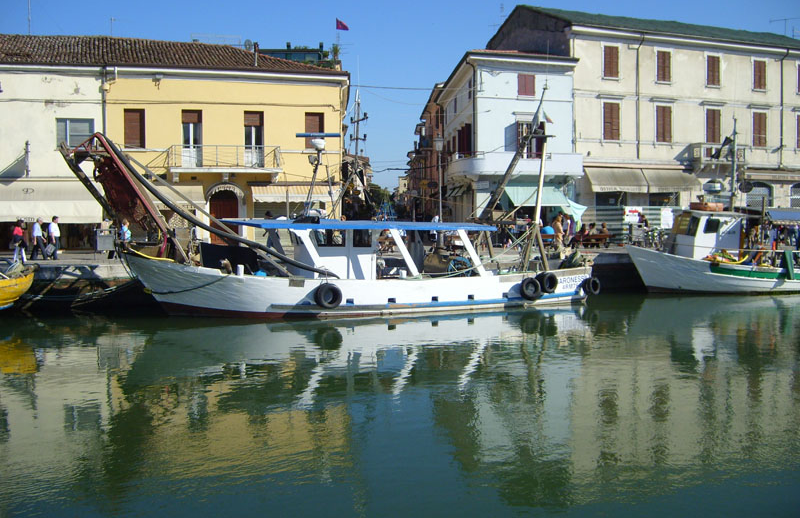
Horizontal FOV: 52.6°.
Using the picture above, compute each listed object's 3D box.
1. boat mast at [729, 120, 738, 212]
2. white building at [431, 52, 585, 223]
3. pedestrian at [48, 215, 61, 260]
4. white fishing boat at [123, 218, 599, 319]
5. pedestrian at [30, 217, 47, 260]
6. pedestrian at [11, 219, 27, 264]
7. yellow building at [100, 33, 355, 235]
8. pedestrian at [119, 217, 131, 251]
[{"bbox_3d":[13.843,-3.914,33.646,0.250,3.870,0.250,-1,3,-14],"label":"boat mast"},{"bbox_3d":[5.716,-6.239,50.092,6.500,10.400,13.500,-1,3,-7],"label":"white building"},{"bbox_3d":[-13.828,-0.830,32.267,0.550,1.750,0.520,-1,3,-13],"label":"pedestrian"},{"bbox_3d":[-1.199,0.104,28.545,16.200,3.300,4.600,-1,3,-14],"label":"white fishing boat"},{"bbox_3d":[-14.485,-0.805,32.353,0.680,1.700,0.520,-1,3,-13],"label":"pedestrian"},{"bbox_3d":[-14.167,-0.647,29.983,0.600,1.630,0.500,-1,3,-13],"label":"pedestrian"},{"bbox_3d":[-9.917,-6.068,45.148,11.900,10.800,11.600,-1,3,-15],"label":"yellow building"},{"bbox_3d":[-10.621,-0.736,31.201,0.420,1.630,0.500,-1,3,-13],"label":"pedestrian"}]

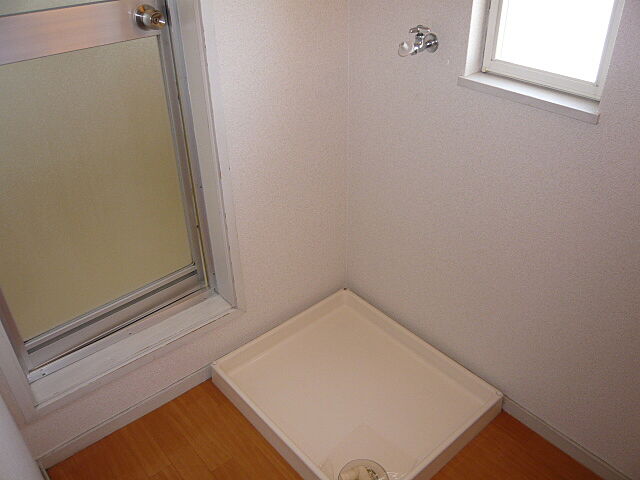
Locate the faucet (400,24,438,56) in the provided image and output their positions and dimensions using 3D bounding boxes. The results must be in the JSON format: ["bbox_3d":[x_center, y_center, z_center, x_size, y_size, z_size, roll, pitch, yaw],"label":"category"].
[{"bbox_3d":[0.252,-0.515,1.346,0.124,0.075,0.054,-25,39,-33],"label":"faucet"}]

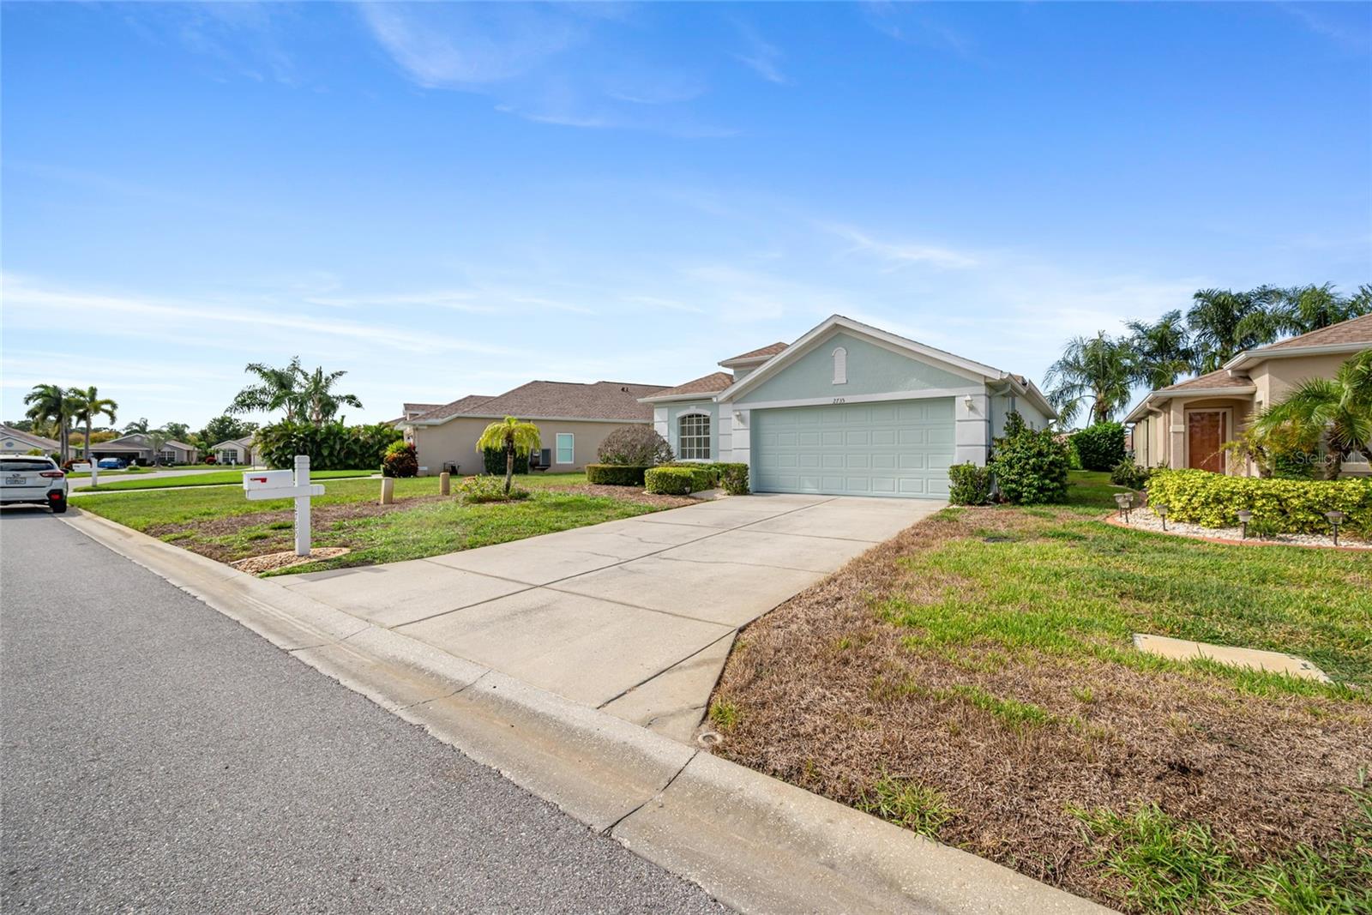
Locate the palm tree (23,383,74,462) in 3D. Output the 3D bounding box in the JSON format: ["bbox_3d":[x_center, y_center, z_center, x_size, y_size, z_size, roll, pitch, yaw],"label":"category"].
[{"bbox_3d":[-64.394,-3.029,54.000,3.300,9.000,3.300,0,0,40],"label":"palm tree"}]

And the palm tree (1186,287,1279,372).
[{"bbox_3d":[35.318,-4.952,34.500,4.700,11.950,4.700,0,0,37],"label":"palm tree"}]

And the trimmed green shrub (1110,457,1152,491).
[{"bbox_3d":[12.690,0.405,15.200,1.000,0.970,1.000,0,0,40],"label":"trimmed green shrub"}]

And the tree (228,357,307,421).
[{"bbox_3d":[-31.465,-3.302,40.000,4.700,8.500,4.700,0,0,-38],"label":"tree"}]

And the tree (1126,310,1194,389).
[{"bbox_3d":[32.152,-4.494,36.000,4.600,11.050,4.600,0,0,37],"label":"tree"}]

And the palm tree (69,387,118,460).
[{"bbox_3d":[-66.727,-3.386,60.000,3.800,9.100,3.800,0,0,42],"label":"palm tree"}]

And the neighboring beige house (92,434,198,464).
[{"bbox_3d":[-82.776,-1.160,81.129,13.500,4.600,11.300,0,0,36],"label":"neighboring beige house"}]

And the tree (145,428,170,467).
[{"bbox_3d":[-65.244,-1.144,66.000,2.300,4.850,2.300,0,0,-45],"label":"tree"}]

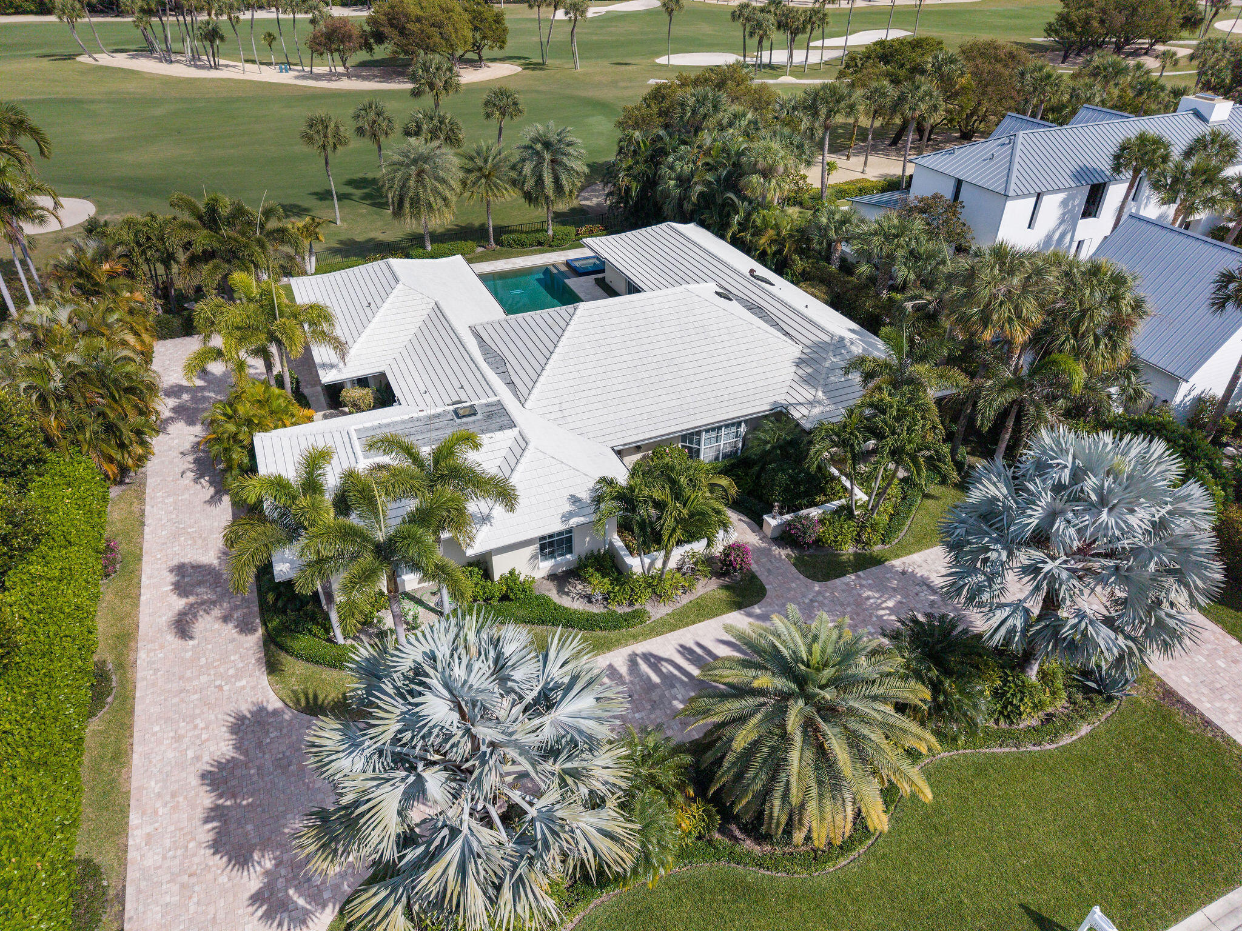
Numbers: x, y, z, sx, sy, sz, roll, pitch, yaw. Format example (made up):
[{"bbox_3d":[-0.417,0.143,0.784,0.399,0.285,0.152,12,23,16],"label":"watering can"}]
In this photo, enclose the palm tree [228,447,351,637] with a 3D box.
[{"bbox_3d":[-9.551,2.832,26.535,4.040,7.470,4.040,-14,36,-19],"label":"palm tree"}]

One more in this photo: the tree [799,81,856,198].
[{"bbox_3d":[15.739,-25.224,67.258,4.190,8.860,4.190,7,34,11],"label":"tree"}]

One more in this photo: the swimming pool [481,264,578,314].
[{"bbox_3d":[-5.766,-10.183,53.577,5.620,1.200,9.150,-14,36,-19],"label":"swimming pool"}]

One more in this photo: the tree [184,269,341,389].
[{"bbox_3d":[-16.246,-5.779,39.617,6.720,6.360,6.000,-13,35,-20],"label":"tree"}]

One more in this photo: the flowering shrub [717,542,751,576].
[{"bbox_3d":[4.044,3.304,30.543,1.200,1.120,1.150,0,33,0],"label":"flowering shrub"}]

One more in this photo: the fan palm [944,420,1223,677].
[{"bbox_3d":[13.058,3.094,25.140,7.070,8.380,7.070,-14,36,-19],"label":"fan palm"}]

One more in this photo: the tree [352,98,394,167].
[{"bbox_3d":[-18.137,-23.350,65.106,3.230,8.180,3.230,-14,36,-19],"label":"tree"}]

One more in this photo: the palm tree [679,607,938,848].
[{"bbox_3d":[4.811,6.770,22.619,6.460,5.150,6.460,0,34,0],"label":"palm tree"}]

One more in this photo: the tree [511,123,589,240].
[{"bbox_3d":[-5.057,-19.958,60.292,5.250,7.770,5.250,0,34,0],"label":"tree"}]

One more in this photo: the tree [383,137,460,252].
[{"bbox_3d":[-13.393,-18.018,57.823,5.150,7.370,5.150,-14,36,-19],"label":"tree"}]

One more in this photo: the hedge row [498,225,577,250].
[{"bbox_3d":[-5.623,-15.781,59.934,5.300,0.960,1.300,-13,35,-19],"label":"hedge row"}]

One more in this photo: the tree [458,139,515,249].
[{"bbox_3d":[-9.056,-18.464,58.637,3.940,7.170,3.940,-14,36,-19],"label":"tree"}]

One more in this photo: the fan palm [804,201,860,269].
[{"bbox_3d":[13.401,-14.761,55.373,3.380,4.300,3.380,8,34,12],"label":"fan palm"}]

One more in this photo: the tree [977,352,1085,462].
[{"bbox_3d":[16.002,-1.876,34.998,4.140,5.650,4.140,-14,36,-19],"label":"tree"}]

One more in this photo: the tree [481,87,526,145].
[{"bbox_3d":[-9.523,-26.492,69.914,3.330,7.980,3.330,-14,36,-19],"label":"tree"}]

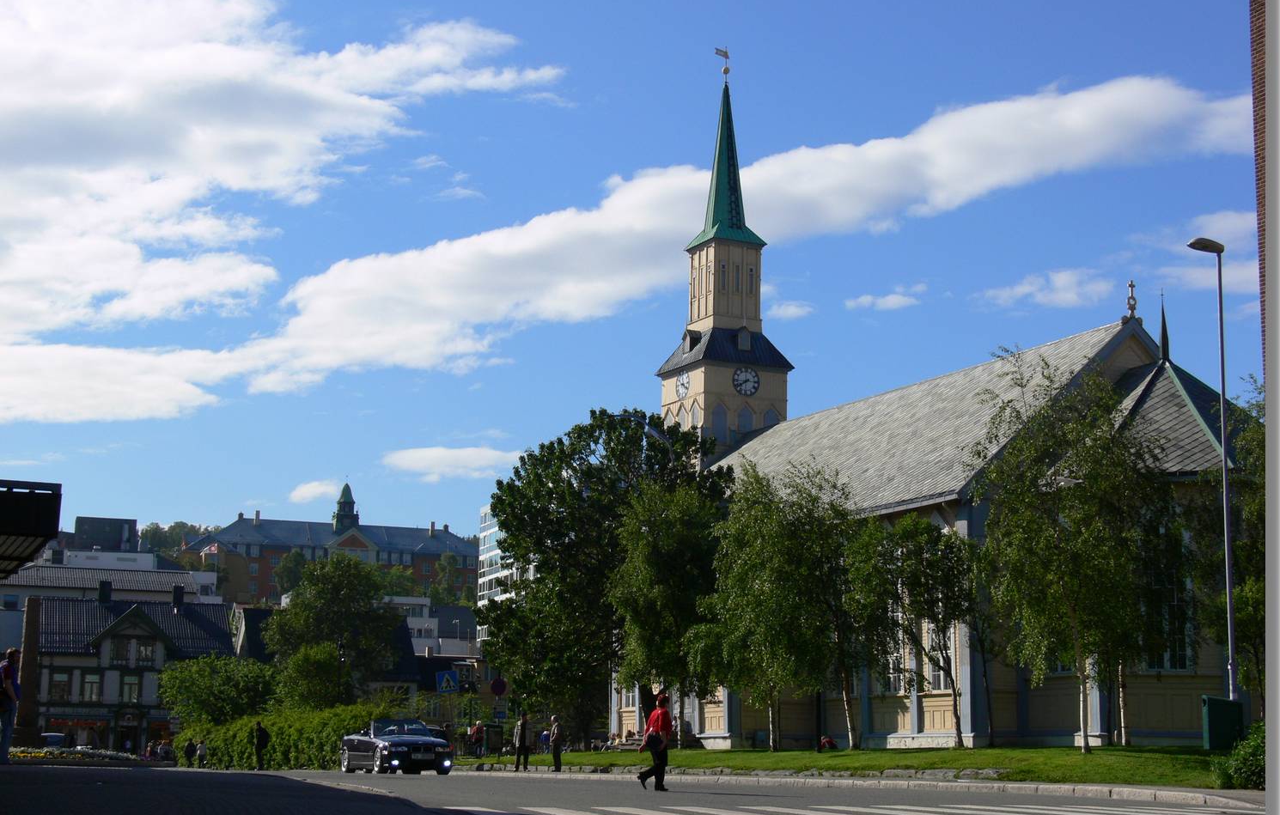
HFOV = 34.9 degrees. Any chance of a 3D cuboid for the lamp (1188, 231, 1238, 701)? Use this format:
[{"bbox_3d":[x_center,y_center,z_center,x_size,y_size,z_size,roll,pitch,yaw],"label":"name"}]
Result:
[{"bbox_3d":[9.980,1.400,35.672,0.800,9.081,0.300,5,-11,-21],"label":"lamp"}]

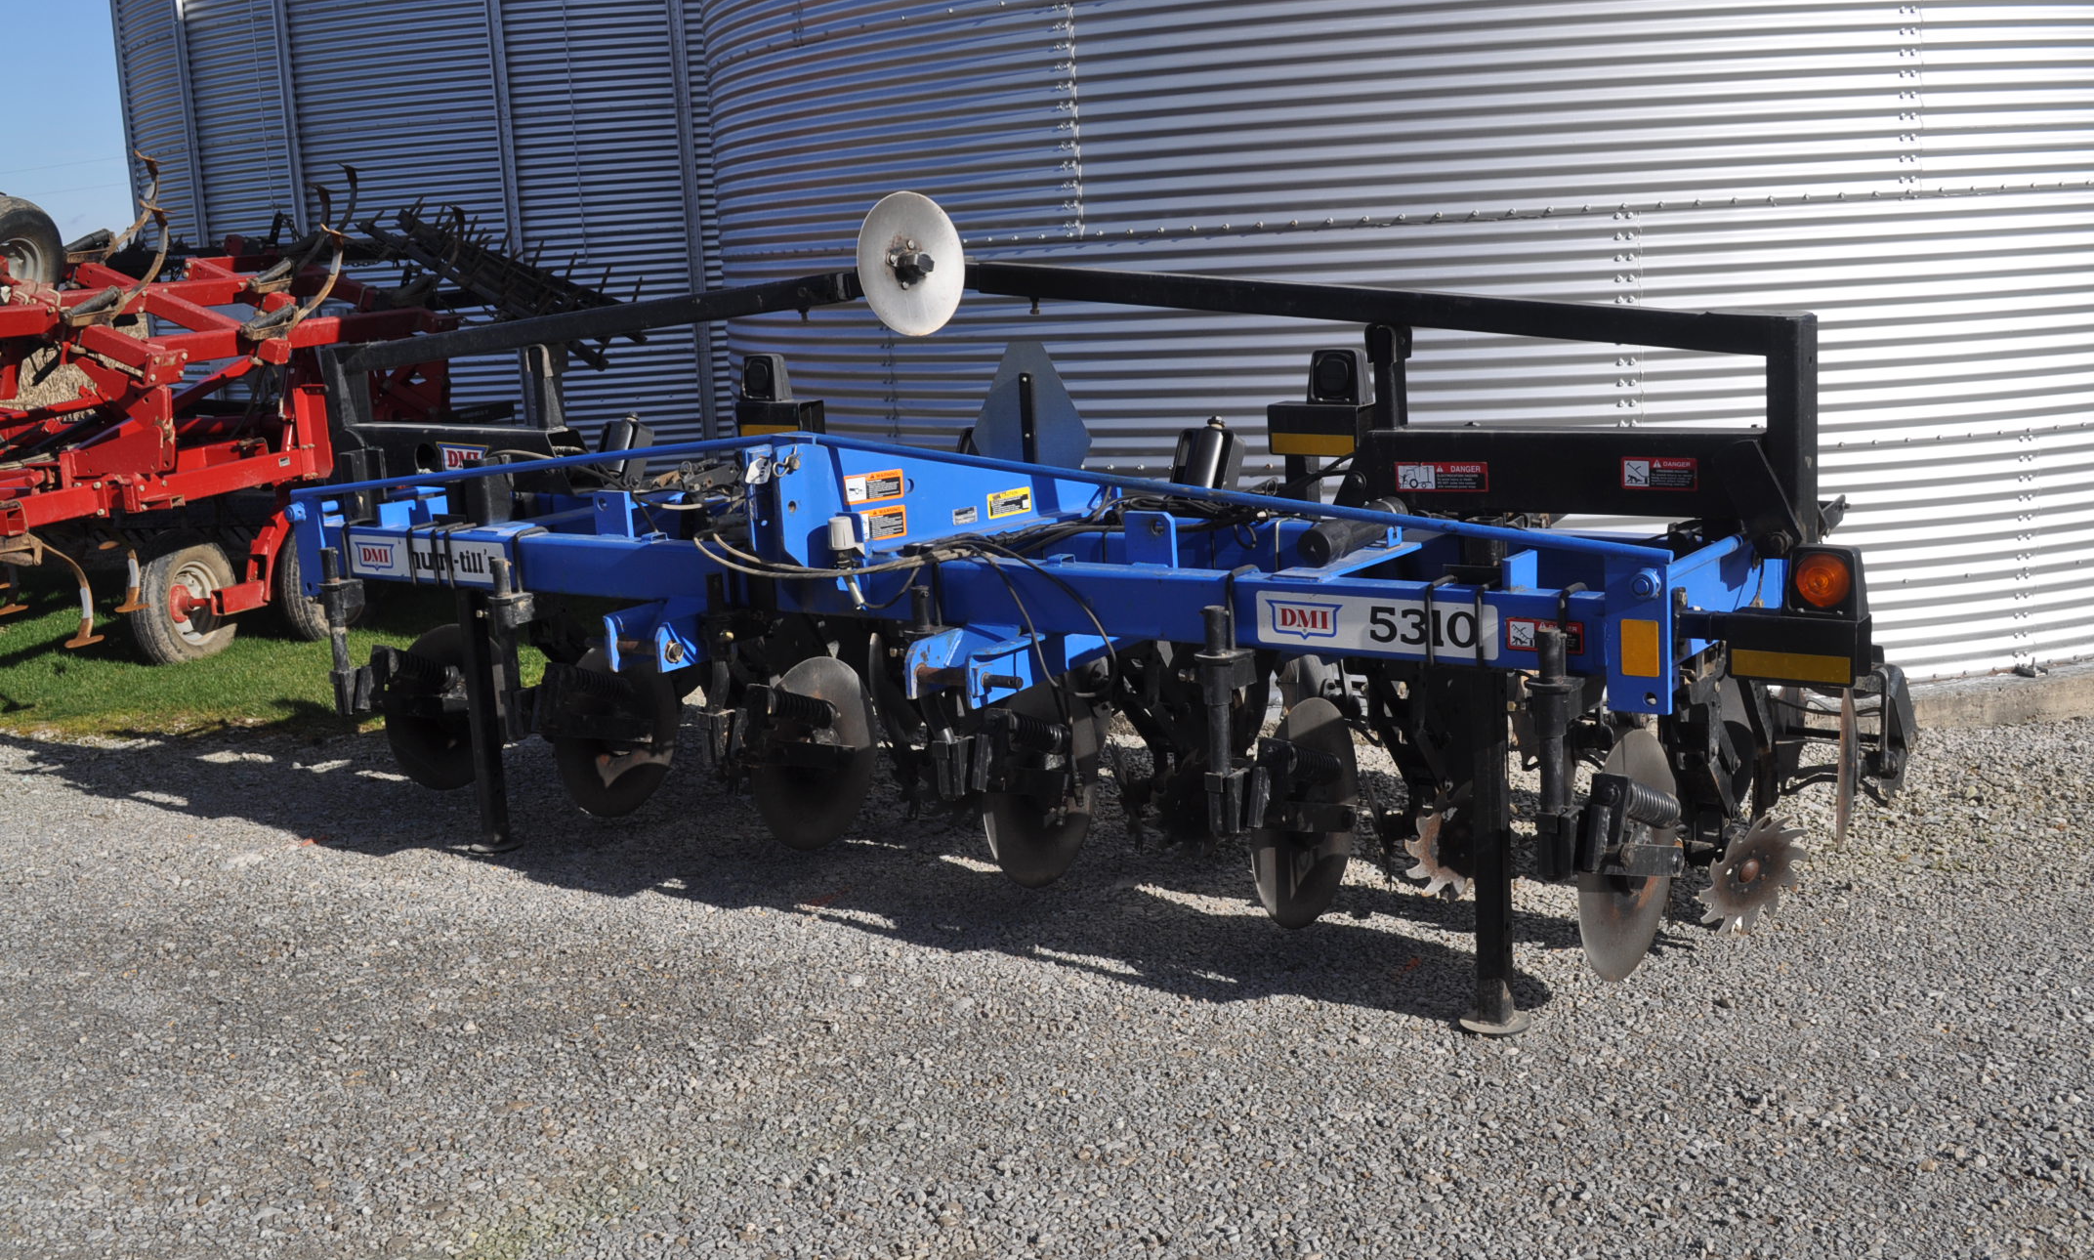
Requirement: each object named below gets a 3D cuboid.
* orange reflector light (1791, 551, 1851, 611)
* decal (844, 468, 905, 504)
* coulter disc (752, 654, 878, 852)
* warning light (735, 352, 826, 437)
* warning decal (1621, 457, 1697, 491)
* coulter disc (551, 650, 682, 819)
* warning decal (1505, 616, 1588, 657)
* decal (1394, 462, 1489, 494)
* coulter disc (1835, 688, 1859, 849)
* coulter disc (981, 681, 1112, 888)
[{"bbox_3d":[1.462,-0.092,4.267,0.107,0.107,0.040,4,13,37],"label":"orange reflector light"},{"bbox_3d":[-0.414,-0.346,5.456,0.165,0.067,0.005,-10,12,-35],"label":"decal"},{"bbox_3d":[-0.620,0.327,6.053,0.025,0.515,0.515,4,13,36],"label":"coulter disc"},{"bbox_3d":[-0.782,-0.673,6.620,0.250,0.262,0.105,4,13,37],"label":"warning light"},{"bbox_3d":[1.298,-0.331,4.801,0.167,0.066,0.005,4,13,37],"label":"warning decal"},{"bbox_3d":[-1.228,0.280,6.510,0.025,0.515,0.515,4,13,36],"label":"coulter disc"},{"bbox_3d":[1.006,0.013,4.564,0.167,0.065,0.005,4,13,37],"label":"warning decal"},{"bbox_3d":[0.890,-0.344,5.111,0.233,0.066,0.005,4,13,37],"label":"decal"},{"bbox_3d":[1.901,0.305,5.384,0.050,0.450,0.450,0,11,19],"label":"coulter disc"},{"bbox_3d":[-0.013,0.373,5.596,0.025,0.515,0.515,4,13,36],"label":"coulter disc"}]

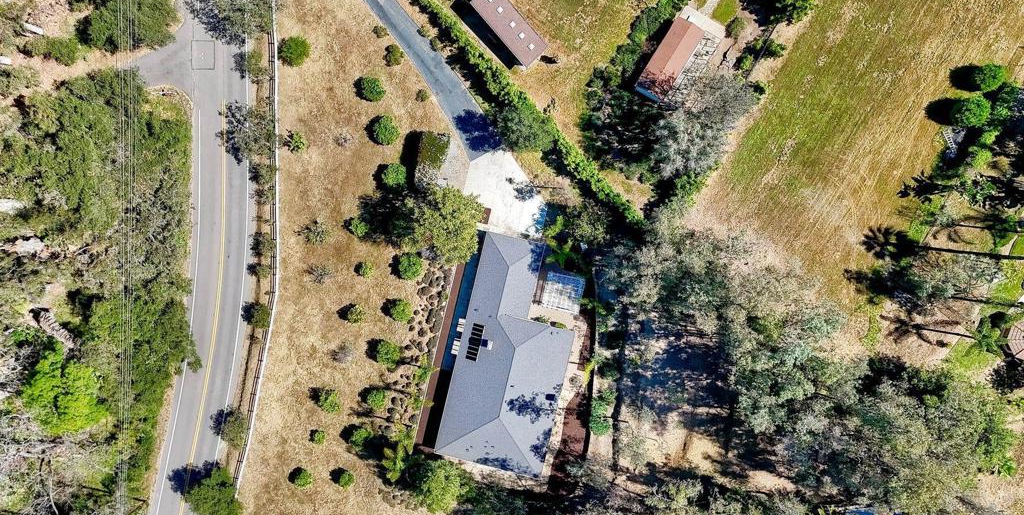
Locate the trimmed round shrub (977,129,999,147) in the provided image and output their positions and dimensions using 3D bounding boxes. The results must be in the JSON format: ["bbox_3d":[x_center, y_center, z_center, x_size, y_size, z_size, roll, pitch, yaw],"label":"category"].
[{"bbox_3d":[66.260,-16.700,102.950,2.500,2.100,2.500,0,90,0],"label":"trimmed round shrub"}]

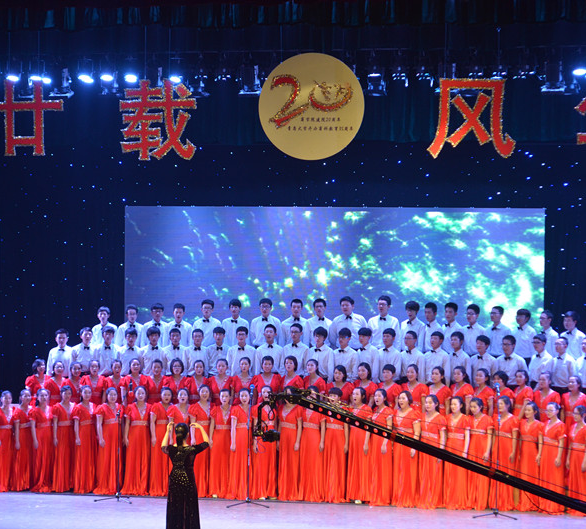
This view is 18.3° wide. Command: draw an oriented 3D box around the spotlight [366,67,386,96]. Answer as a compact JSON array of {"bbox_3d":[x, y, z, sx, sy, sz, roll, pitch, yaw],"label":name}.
[{"bbox_3d":[1.407,-3.121,31.000,0.350,0.450,0.330,0,-23,0],"label":"spotlight"}]

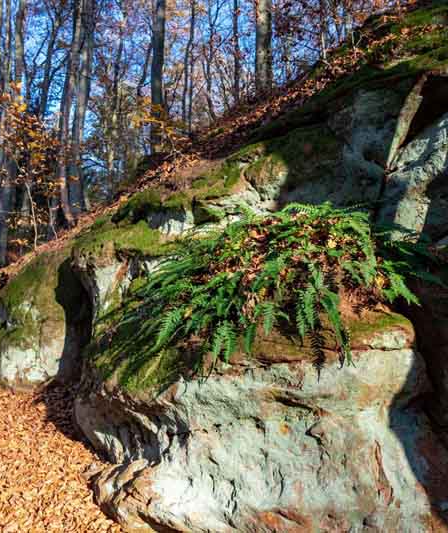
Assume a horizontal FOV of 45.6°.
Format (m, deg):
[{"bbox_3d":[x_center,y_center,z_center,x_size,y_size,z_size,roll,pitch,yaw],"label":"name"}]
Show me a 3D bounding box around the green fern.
[{"bbox_3d":[0.250,0.170,3.450,1.950,0.920,1.050,0,-15,0],"label":"green fern"}]

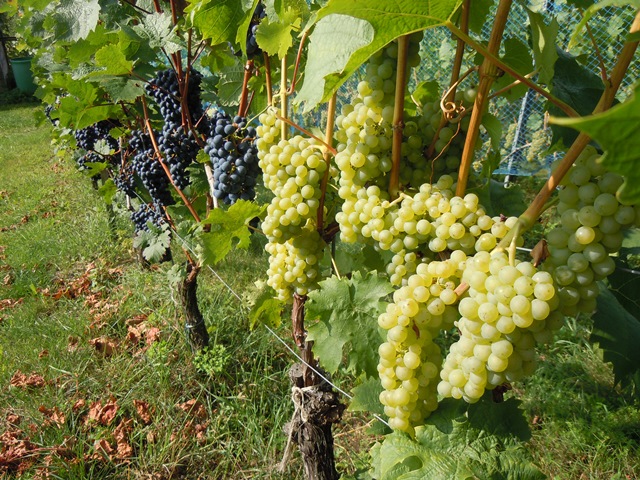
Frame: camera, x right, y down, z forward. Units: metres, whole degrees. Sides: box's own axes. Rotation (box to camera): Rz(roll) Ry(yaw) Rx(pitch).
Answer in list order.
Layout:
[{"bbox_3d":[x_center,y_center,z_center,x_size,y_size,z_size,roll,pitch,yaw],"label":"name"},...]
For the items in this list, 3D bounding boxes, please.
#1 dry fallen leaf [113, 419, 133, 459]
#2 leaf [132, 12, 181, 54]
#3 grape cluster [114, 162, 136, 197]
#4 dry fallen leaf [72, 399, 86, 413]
[{"bbox_3d":[-0.473,0.476,1.330,0.050,0.038,0.085,-5,23,-11],"label":"dry fallen leaf"},{"bbox_3d":[-0.430,-0.543,1.460,0.120,0.110,0.060,0,23,0],"label":"leaf"},{"bbox_3d":[-0.684,-0.213,1.950,0.076,0.112,0.070,-7,22,-18],"label":"grape cluster"},{"bbox_3d":[-0.620,0.427,1.430,0.037,0.020,0.033,-5,23,-11],"label":"dry fallen leaf"}]

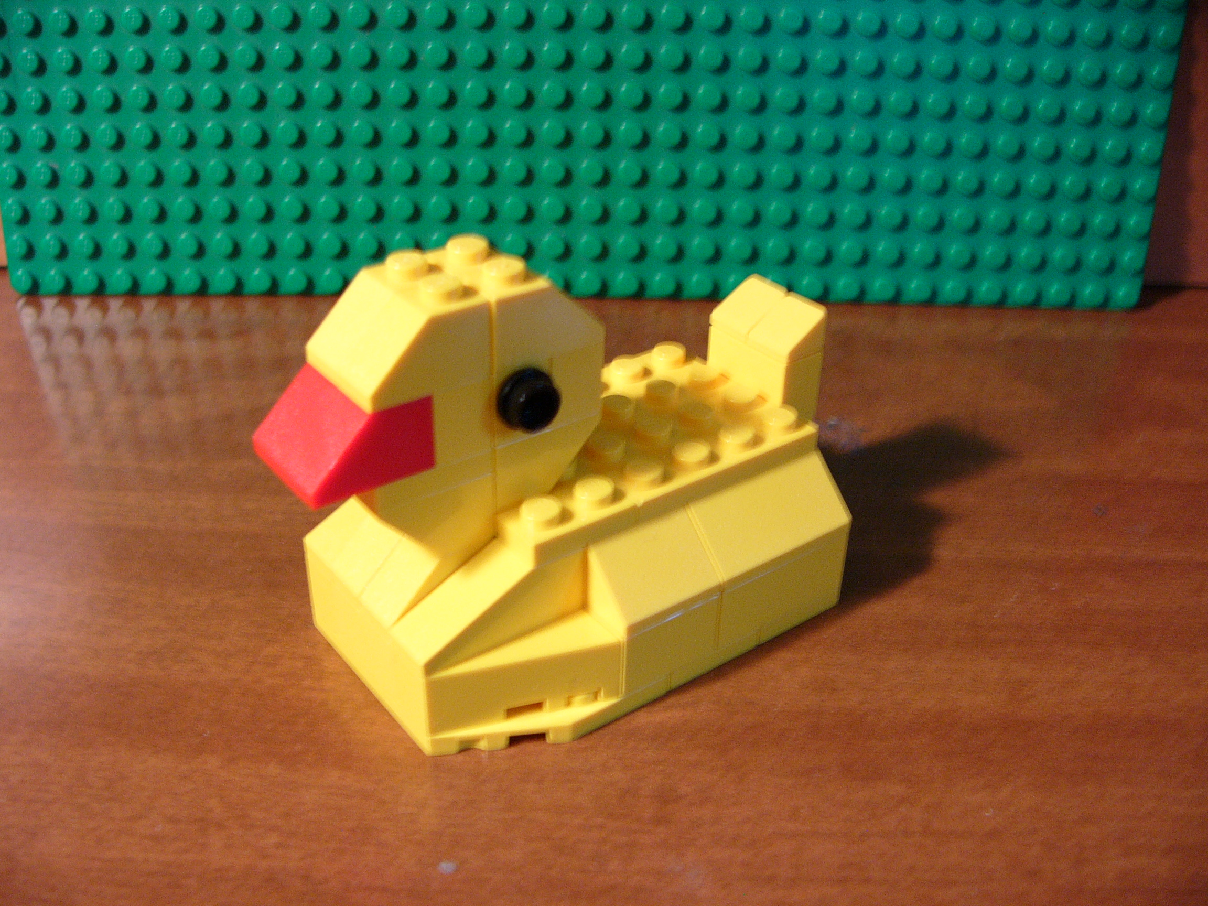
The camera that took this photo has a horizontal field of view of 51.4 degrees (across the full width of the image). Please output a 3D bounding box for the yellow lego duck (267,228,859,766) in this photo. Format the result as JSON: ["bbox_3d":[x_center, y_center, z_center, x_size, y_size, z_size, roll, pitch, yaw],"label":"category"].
[{"bbox_3d":[-0.005,-0.003,0.169,0.080,0.056,0.048,-20,37,-32],"label":"yellow lego duck"}]

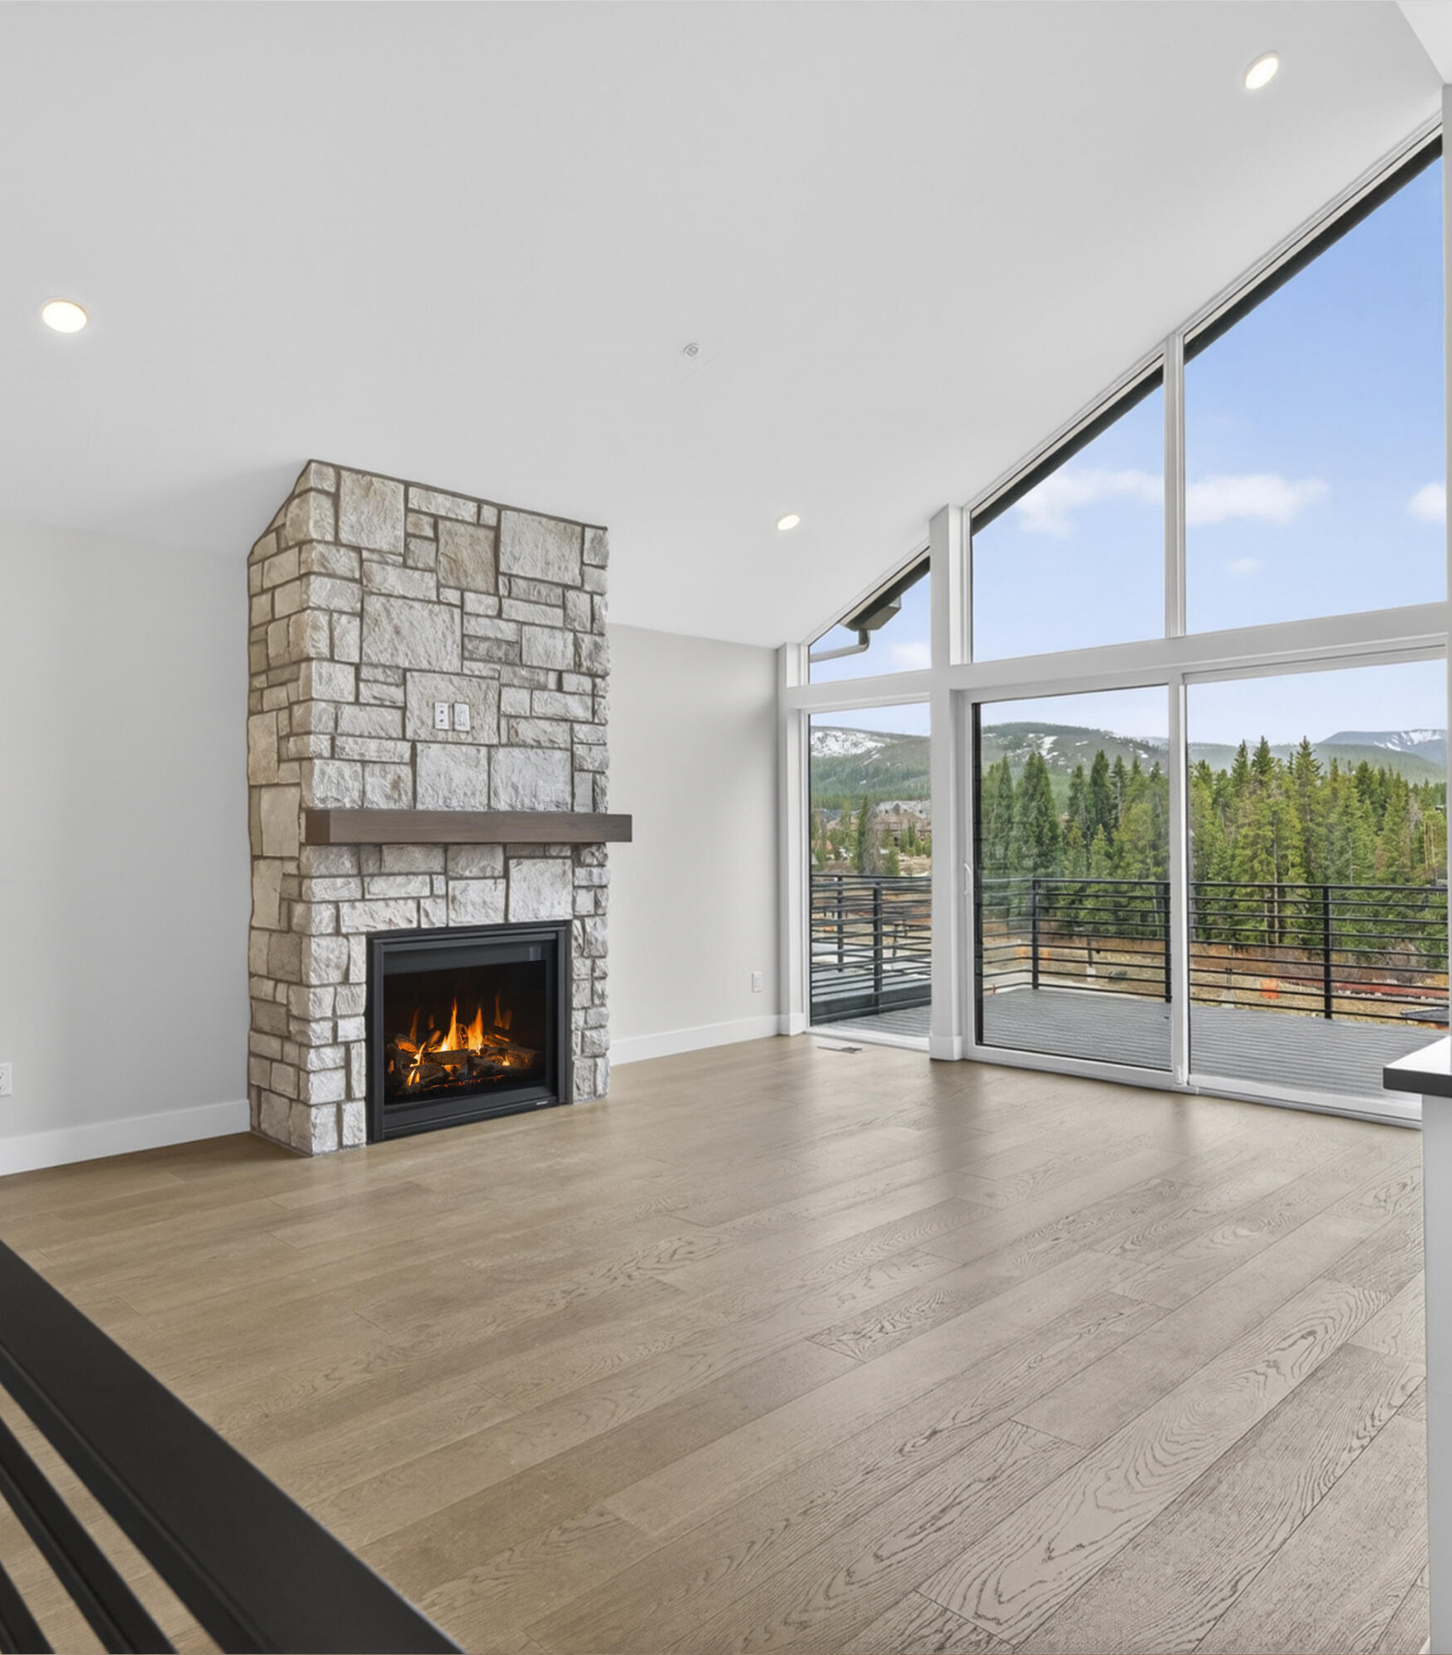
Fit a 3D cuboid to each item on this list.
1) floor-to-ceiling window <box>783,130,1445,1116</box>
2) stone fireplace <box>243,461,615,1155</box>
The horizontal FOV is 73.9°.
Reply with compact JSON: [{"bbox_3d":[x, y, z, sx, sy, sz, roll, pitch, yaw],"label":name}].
[{"bbox_3d":[1.744,-0.852,5.222,3.492,4.346,0.140,-1,-1,39],"label":"floor-to-ceiling window"},{"bbox_3d":[-1.333,-0.067,4.538,1.443,2.793,0.640,0,-1,-43],"label":"stone fireplace"}]

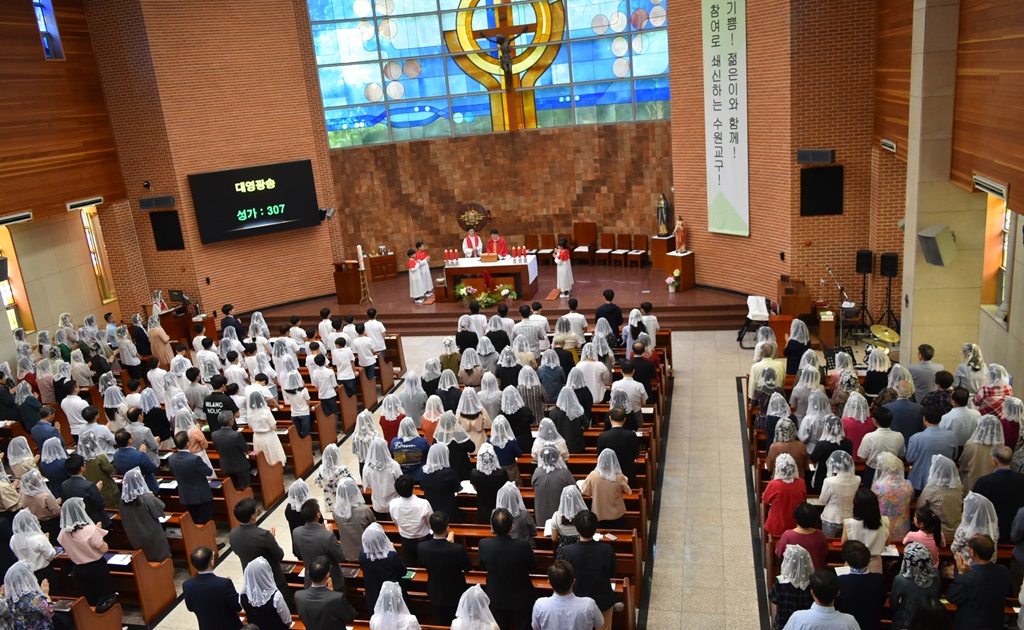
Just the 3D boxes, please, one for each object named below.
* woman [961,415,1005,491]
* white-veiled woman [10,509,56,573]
[{"bbox_3d":[5.046,1.801,8.232,0.490,1.595,0.380,-2,16,15],"label":"woman"},{"bbox_3d":[-5.442,2.918,8.919,0.470,1.506,0.420,0,16,19],"label":"white-veiled woman"}]

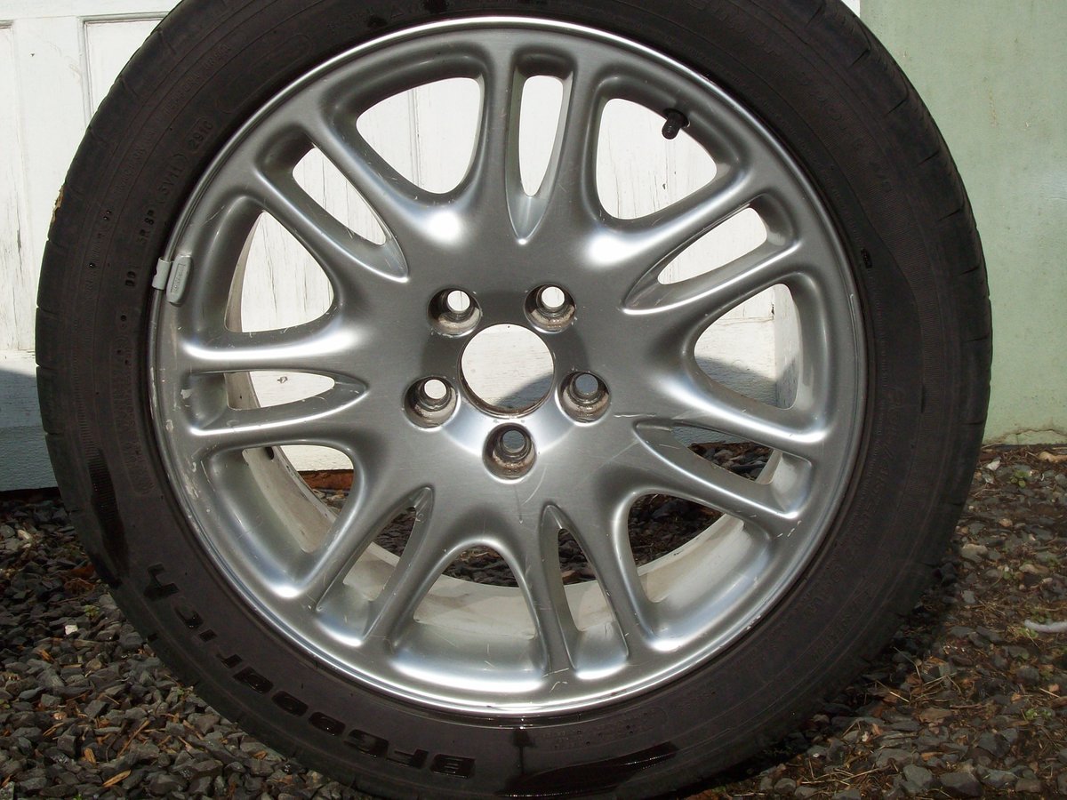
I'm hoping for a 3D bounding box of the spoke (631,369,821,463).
[{"bbox_3d":[0.135,0.012,1.425,0.115,0.038,0.037,21,15,-2],"label":"spoke"}]

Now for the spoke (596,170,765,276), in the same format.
[{"bbox_3d":[0.099,-0.115,1.394,0.115,0.038,0.037,-29,11,10],"label":"spoke"}]

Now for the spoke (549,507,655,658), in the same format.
[{"bbox_3d":[0.055,0.117,1.457,0.038,0.115,0.037,-16,13,8],"label":"spoke"}]

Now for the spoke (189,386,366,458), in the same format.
[{"bbox_3d":[-0.169,0.020,1.446,0.115,0.038,0.037,-4,14,5],"label":"spoke"}]

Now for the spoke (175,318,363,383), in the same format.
[{"bbox_3d":[-0.173,-0.034,1.432,0.115,0.038,0.037,-4,14,5],"label":"spoke"}]

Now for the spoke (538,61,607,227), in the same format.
[{"bbox_3d":[0.030,-0.160,1.387,0.038,0.115,0.037,9,15,1],"label":"spoke"}]

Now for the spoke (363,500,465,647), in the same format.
[{"bbox_3d":[-0.080,0.120,1.466,0.038,0.115,0.037,33,14,-5],"label":"spoke"}]

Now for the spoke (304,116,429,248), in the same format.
[{"bbox_3d":[-0.104,-0.145,1.399,0.038,0.115,0.037,-42,8,12],"label":"spoke"}]

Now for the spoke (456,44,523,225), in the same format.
[{"bbox_3d":[-0.025,-0.169,1.388,0.038,0.115,0.037,9,15,1],"label":"spoke"}]

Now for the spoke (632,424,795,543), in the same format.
[{"bbox_3d":[0.115,0.062,1.439,0.115,0.038,0.037,21,15,-2],"label":"spoke"}]

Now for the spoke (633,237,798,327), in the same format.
[{"bbox_3d":[0.128,-0.068,1.405,0.115,0.038,0.037,-29,11,10],"label":"spoke"}]

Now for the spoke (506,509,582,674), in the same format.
[{"bbox_3d":[0.002,0.132,1.464,0.038,0.115,0.037,-16,13,8],"label":"spoke"}]

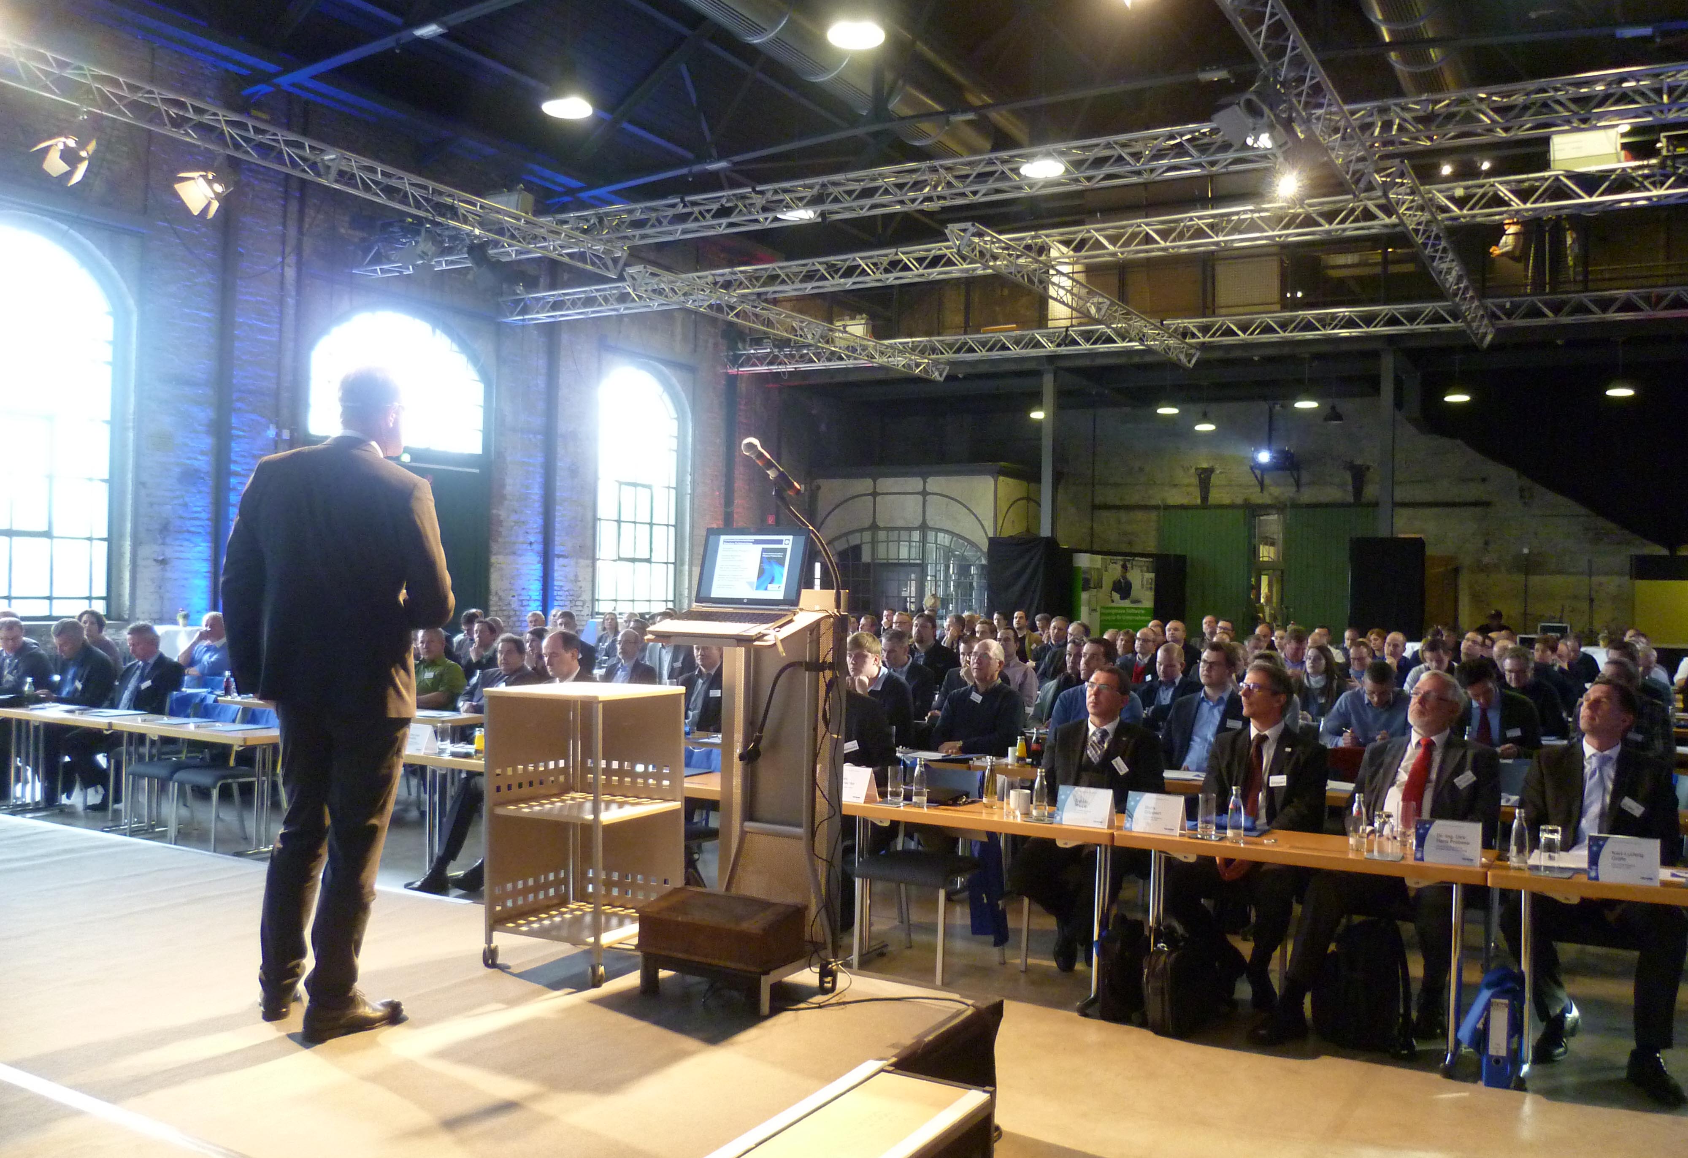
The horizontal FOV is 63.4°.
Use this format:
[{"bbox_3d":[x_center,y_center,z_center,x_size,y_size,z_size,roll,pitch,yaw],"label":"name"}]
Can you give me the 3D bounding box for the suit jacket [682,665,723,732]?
[{"bbox_3d":[-0.880,0.893,8.600,0.520,0.700,0.380,1,-1,31],"label":"suit jacket"}]

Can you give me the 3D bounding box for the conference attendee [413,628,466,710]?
[{"bbox_3d":[-3.108,0.995,9.822,0.580,1.340,0.820,1,0,27],"label":"conference attendee"}]

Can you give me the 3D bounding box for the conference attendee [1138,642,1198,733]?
[{"bbox_3d":[2.059,1.075,8.765,0.540,1.321,0.740,1,0,35],"label":"conference attendee"}]

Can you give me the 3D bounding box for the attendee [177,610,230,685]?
[{"bbox_3d":[-6.151,0.964,12.919,0.620,1.320,0.820,1,0,25],"label":"attendee"}]

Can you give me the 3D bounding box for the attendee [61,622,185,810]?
[{"bbox_3d":[-4.950,0.961,9.500,0.660,1.330,0.850,1,0,31],"label":"attendee"}]

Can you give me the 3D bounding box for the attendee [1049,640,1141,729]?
[{"bbox_3d":[1.359,1.046,7.677,0.580,1.390,0.840,1,0,30],"label":"attendee"}]

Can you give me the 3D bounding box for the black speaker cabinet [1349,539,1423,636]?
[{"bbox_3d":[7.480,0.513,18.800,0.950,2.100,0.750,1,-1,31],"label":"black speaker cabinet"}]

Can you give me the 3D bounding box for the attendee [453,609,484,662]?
[{"bbox_3d":[-3.919,0.998,13.727,0.560,1.350,0.800,1,0,30],"label":"attendee"}]

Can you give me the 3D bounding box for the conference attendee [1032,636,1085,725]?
[{"bbox_3d":[1.461,1.056,9.099,0.540,1.339,0.740,1,0,35],"label":"conference attendee"}]

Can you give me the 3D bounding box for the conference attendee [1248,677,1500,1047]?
[{"bbox_3d":[2.110,1.046,5.294,0.760,1.390,0.980,1,0,30],"label":"conference attendee"}]

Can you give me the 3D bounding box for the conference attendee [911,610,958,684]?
[{"bbox_3d":[0.703,1.012,10.877,0.550,1.400,0.740,1,0,35],"label":"conference attendee"}]

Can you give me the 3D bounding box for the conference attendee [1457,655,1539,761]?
[{"bbox_3d":[3.897,1.140,8.294,0.640,1.310,0.850,1,0,30],"label":"conference attendee"}]

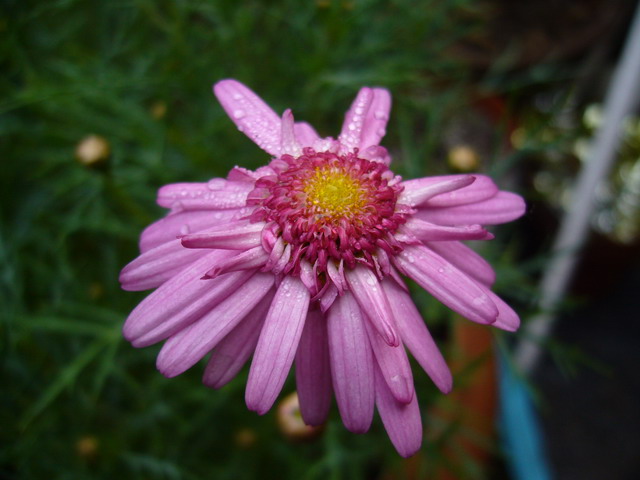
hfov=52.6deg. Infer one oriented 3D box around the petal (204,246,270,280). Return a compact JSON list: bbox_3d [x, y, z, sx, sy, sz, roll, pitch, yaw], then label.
[{"bbox_3d":[-0.013,0.004,0.096,0.010,0.003,0.003,-19,56,-10],"label":"petal"}]

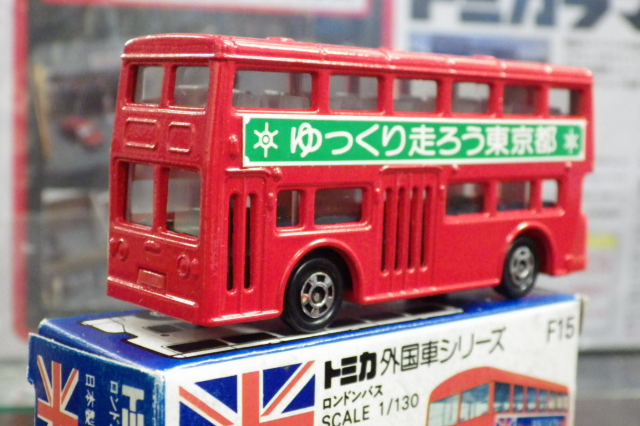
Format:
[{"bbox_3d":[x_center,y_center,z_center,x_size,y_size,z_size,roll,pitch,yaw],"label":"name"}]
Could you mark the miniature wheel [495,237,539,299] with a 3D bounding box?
[{"bbox_3d":[0.028,0.008,0.161,0.009,0.009,0.003,-4,9,-42],"label":"miniature wheel"}]

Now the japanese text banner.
[{"bbox_3d":[0.016,-0.010,0.144,0.066,0.006,0.001,-4,9,-42],"label":"japanese text banner"}]

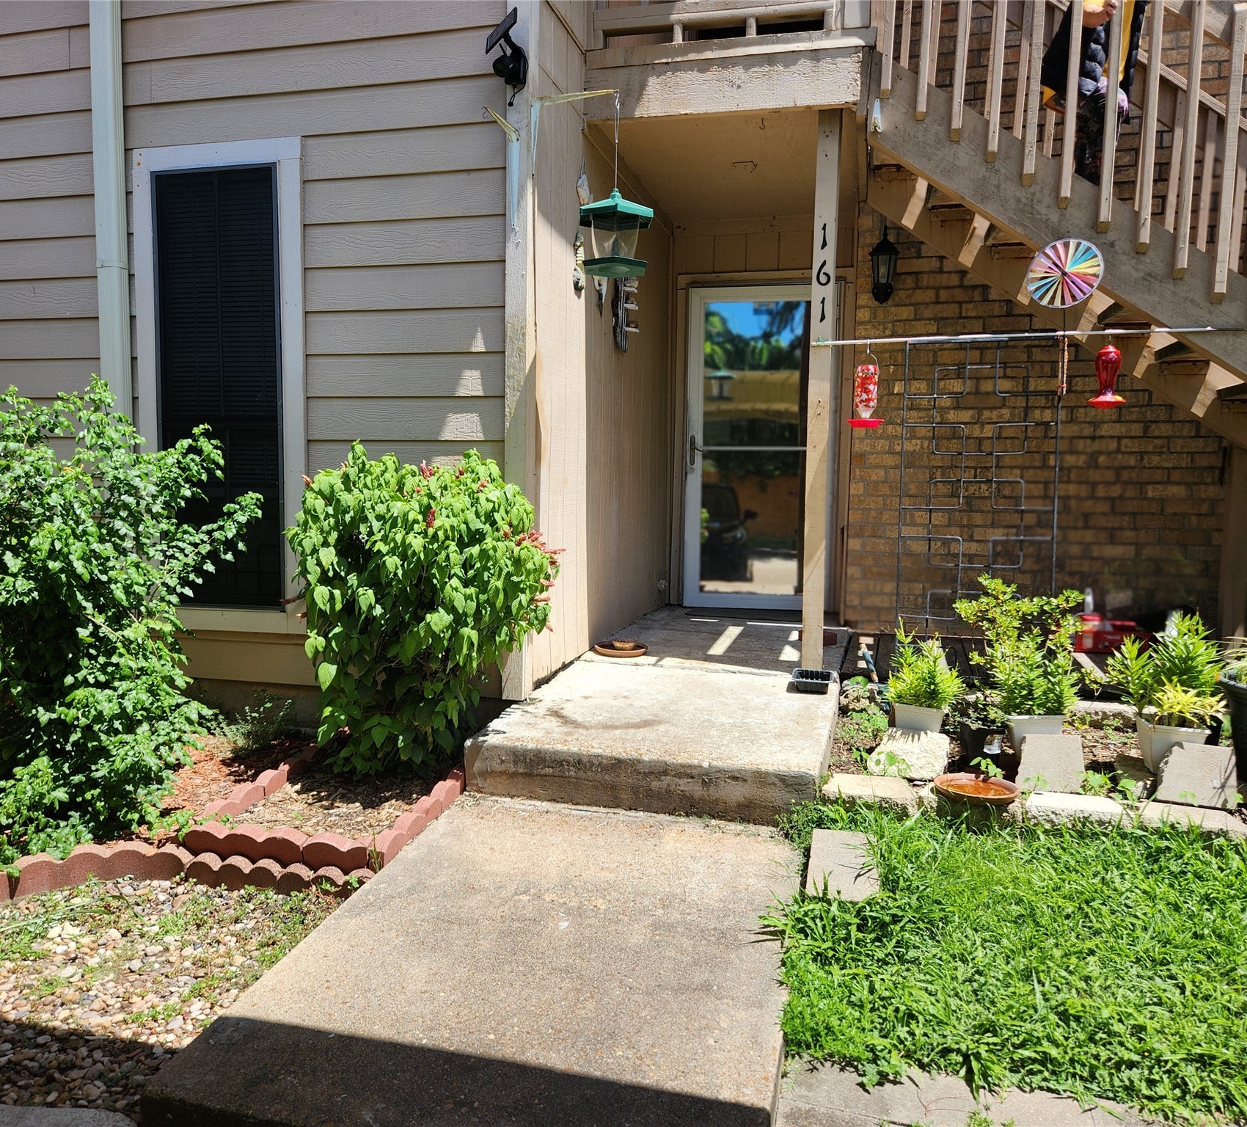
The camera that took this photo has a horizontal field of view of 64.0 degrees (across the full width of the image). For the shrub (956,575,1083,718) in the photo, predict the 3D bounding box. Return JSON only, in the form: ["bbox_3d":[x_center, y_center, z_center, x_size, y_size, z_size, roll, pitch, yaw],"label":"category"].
[{"bbox_3d":[1.462,0.309,3.680,0.470,0.500,0.420,3,6,19],"label":"shrub"}]

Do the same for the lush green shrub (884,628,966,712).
[{"bbox_3d":[1.118,0.394,3.707,0.300,0.300,0.280,2,5,14],"label":"lush green shrub"}]

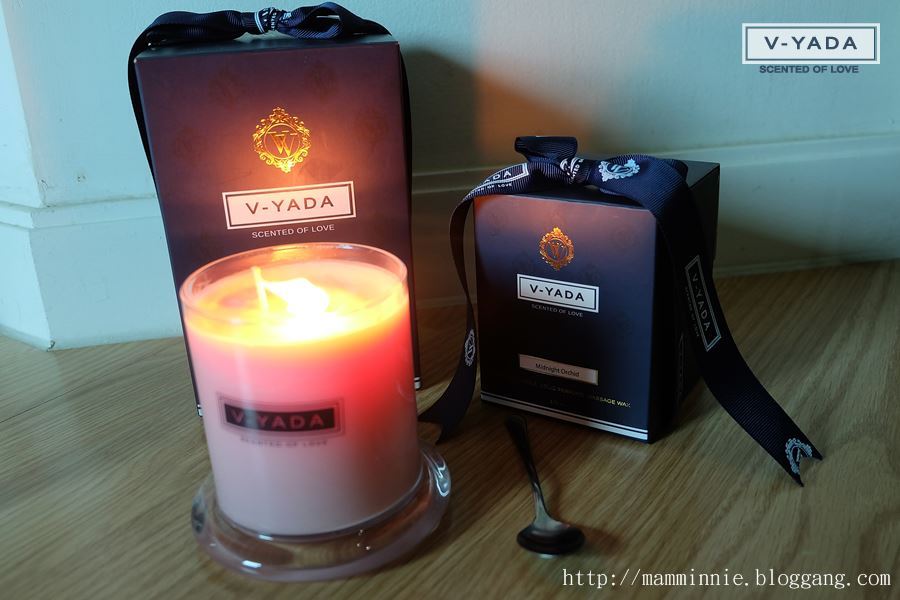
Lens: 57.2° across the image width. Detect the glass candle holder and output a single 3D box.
[{"bbox_3d":[-0.056,0.037,0.331,0.107,0.098,0.107,-2,22,4],"label":"glass candle holder"}]

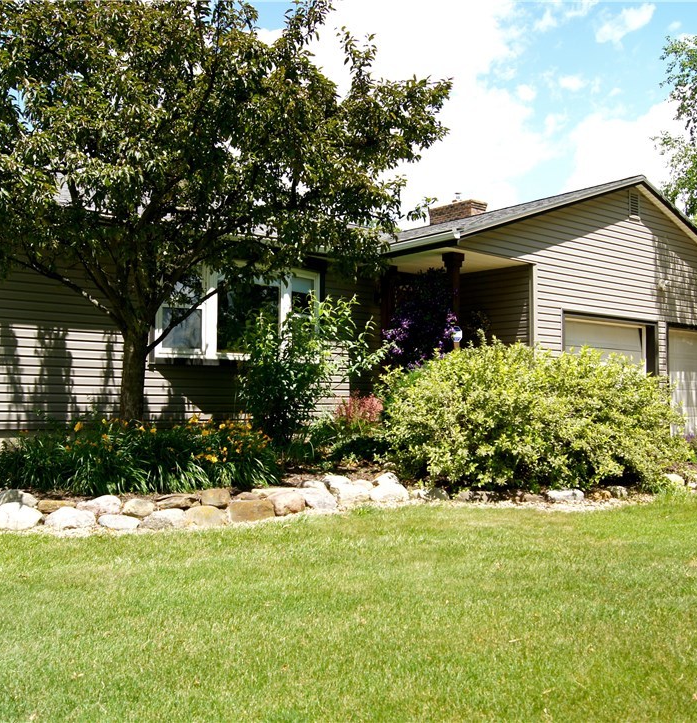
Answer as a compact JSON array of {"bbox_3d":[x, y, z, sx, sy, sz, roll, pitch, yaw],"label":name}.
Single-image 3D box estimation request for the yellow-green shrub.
[{"bbox_3d":[2.306,0.638,10.100,3.600,1.700,2.200,1,-3,-14],"label":"yellow-green shrub"}]

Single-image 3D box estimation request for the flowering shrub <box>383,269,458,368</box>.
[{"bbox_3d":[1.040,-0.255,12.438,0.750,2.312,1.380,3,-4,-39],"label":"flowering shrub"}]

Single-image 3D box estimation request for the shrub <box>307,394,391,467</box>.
[{"bbox_3d":[0.000,0.831,10.400,1.050,0.880,0.950,0,-3,0],"label":"shrub"}]

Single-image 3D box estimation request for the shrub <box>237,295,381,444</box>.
[{"bbox_3d":[-0.527,0.183,11.000,1.950,2.130,1.600,1,-3,-6],"label":"shrub"}]

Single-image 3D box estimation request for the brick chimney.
[{"bbox_3d":[2.690,-3.451,19.989,0.573,1.043,1.413,3,-4,-39],"label":"brick chimney"}]

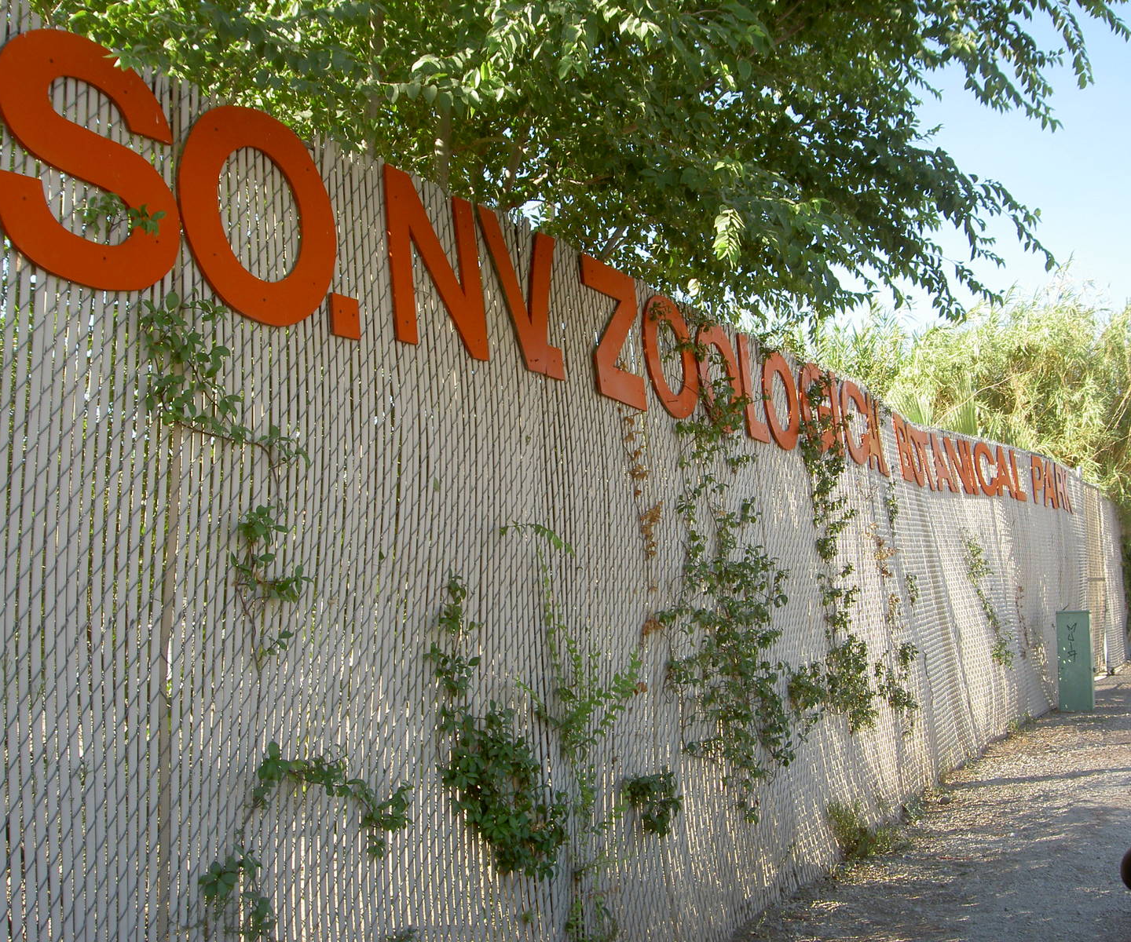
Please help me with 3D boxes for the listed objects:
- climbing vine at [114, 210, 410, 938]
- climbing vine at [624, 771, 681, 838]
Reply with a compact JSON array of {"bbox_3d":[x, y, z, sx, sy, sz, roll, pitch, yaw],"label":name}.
[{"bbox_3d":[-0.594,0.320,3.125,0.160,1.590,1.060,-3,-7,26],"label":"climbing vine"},{"bbox_3d":[0.307,1.160,4.918,0.130,0.235,0.360,-3,-7,26],"label":"climbing vine"}]

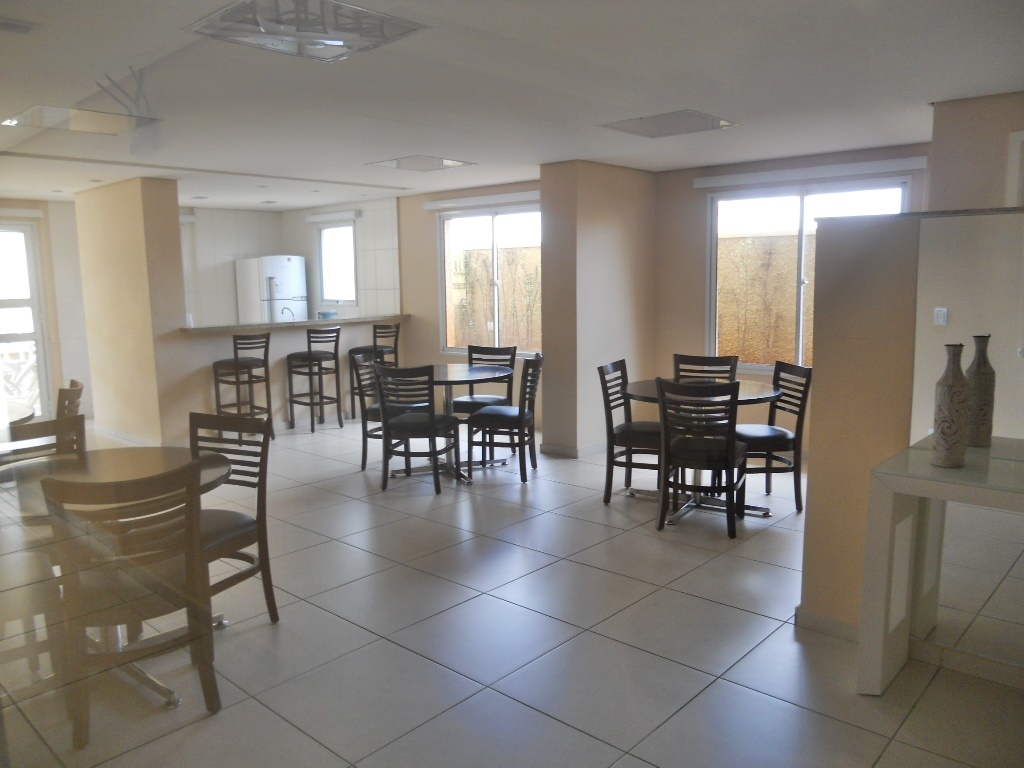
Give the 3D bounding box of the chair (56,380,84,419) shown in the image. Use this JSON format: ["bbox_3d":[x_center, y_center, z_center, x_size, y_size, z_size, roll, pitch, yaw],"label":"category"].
[{"bbox_3d":[-2.749,0.454,4.592,0.525,0.888,0.455,-4,9,-20],"label":"chair"}]

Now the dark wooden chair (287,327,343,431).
[{"bbox_3d":[-1.950,-0.057,7.913,0.435,0.995,0.385,6,11,42],"label":"dark wooden chair"}]

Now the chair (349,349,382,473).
[{"bbox_3d":[-0.914,0.203,6.173,0.525,0.888,0.455,2,9,21],"label":"chair"}]

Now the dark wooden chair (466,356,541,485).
[{"bbox_3d":[-0.052,0.238,5.960,0.490,0.900,0.445,1,8,14],"label":"dark wooden chair"}]

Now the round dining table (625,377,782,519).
[{"bbox_3d":[1.182,0.396,5.093,1.000,0.750,1.000,-1,8,0],"label":"round dining table"}]

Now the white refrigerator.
[{"bbox_3d":[-3.013,-0.737,10.197,0.660,1.730,0.610,6,11,42],"label":"white refrigerator"}]

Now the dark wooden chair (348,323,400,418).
[{"bbox_3d":[-1.435,-0.135,8.390,0.435,0.995,0.385,5,10,37],"label":"dark wooden chair"}]

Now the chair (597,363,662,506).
[{"bbox_3d":[0.844,0.316,5.197,0.525,0.888,0.455,4,9,28],"label":"chair"}]

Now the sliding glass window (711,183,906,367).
[{"bbox_3d":[2.212,-0.775,6.147,1.530,1.450,0.100,6,11,42],"label":"sliding glass window"}]

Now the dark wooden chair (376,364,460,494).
[{"bbox_3d":[-0.660,0.284,5.710,0.445,0.900,0.490,2,9,17],"label":"dark wooden chair"}]

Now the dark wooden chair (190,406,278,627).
[{"bbox_3d":[-1.292,0.609,3.352,0.455,0.888,0.525,3,9,25],"label":"dark wooden chair"}]

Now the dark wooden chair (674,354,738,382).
[{"bbox_3d":[1.272,0.267,5.496,0.455,0.888,0.525,3,9,28],"label":"dark wooden chair"}]

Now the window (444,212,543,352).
[{"bbox_3d":[-0.154,-1.017,8.098,1.600,1.490,0.100,6,11,42],"label":"window"}]

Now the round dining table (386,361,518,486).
[{"bbox_3d":[-0.478,0.278,6.092,1.000,0.750,1.000,-1,8,0],"label":"round dining table"}]

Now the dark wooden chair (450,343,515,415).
[{"bbox_3d":[-0.252,0.157,6.549,0.445,0.900,0.490,3,9,25],"label":"dark wooden chair"}]

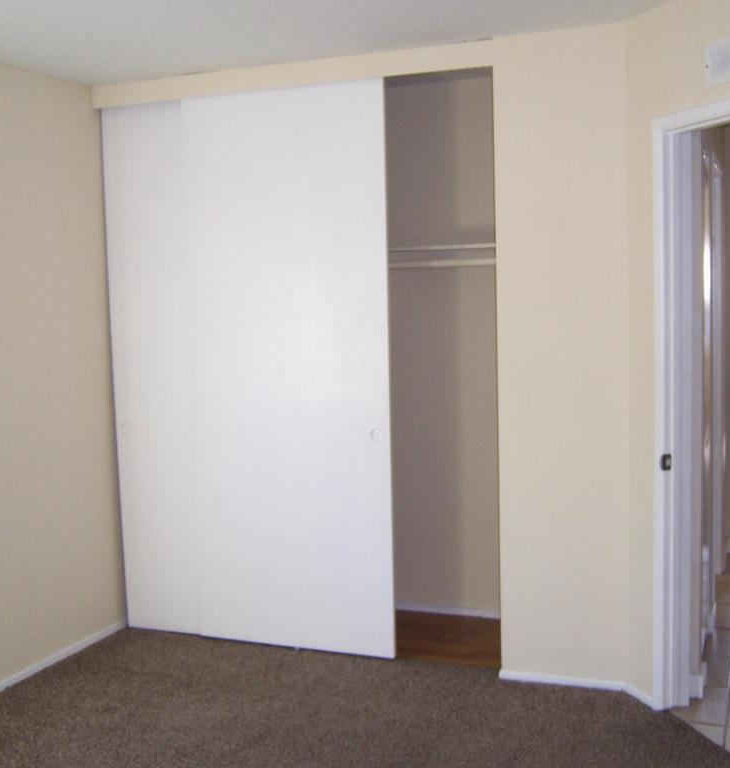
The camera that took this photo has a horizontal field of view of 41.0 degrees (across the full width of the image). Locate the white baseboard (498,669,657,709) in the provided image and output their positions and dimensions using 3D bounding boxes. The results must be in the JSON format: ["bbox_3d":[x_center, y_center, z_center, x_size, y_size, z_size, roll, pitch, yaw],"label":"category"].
[{"bbox_3d":[0.808,1.142,3.706,0.618,0.042,0.133,1,6,28],"label":"white baseboard"}]

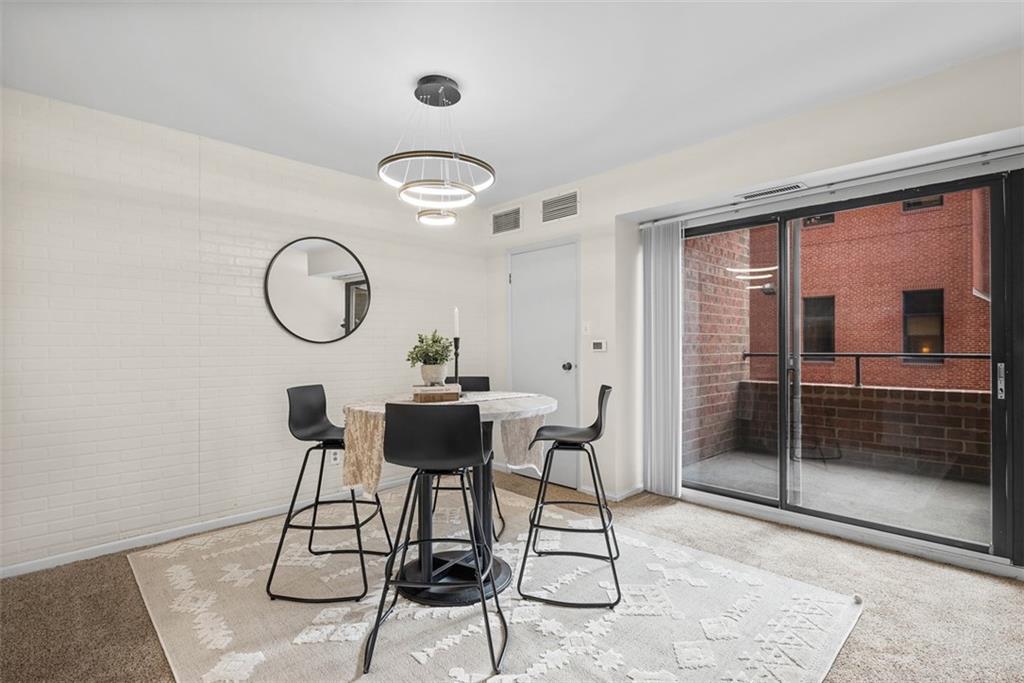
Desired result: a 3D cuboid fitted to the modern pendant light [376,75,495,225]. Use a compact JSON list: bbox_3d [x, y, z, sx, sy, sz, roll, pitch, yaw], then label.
[{"bbox_3d":[-0.386,-0.972,2.507,0.594,0.698,0.594,0,0,0],"label":"modern pendant light"}]

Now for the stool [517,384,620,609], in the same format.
[{"bbox_3d":[0.311,0.726,2.486,0.480,0.988,0.535,0,0,9],"label":"stool"}]

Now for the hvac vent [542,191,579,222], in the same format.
[{"bbox_3d":[0.398,-1.129,4.071,0.404,0.209,0.030,0,0,44],"label":"hvac vent"}]

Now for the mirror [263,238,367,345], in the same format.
[{"bbox_3d":[-1.427,-0.382,3.591,0.781,0.781,0.027,0,0,-43],"label":"mirror"}]

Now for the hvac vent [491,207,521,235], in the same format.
[{"bbox_3d":[-0.052,-1.151,4.618,0.022,0.207,0.409,0,0,-43],"label":"hvac vent"}]

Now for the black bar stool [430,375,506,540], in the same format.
[{"bbox_3d":[-0.322,0.728,3.193,0.535,0.988,0.480,0,0,2],"label":"black bar stool"}]

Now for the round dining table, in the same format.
[{"bbox_3d":[-0.293,0.762,2.525,1.061,0.915,1.061,0,0,0],"label":"round dining table"}]

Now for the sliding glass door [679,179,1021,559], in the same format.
[{"bbox_3d":[1.929,0.126,3.225,1.919,2.020,0.101,0,0,44],"label":"sliding glass door"}]

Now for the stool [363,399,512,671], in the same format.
[{"bbox_3d":[-0.296,0.726,1.981,0.555,0.988,0.482,0,0,0],"label":"stool"}]

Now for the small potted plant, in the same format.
[{"bbox_3d":[-0.435,0.084,2.574,0.250,0.299,0.244,0,0,0],"label":"small potted plant"}]

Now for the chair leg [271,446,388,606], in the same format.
[{"bbox_3d":[-0.920,0.866,2.519,0.480,0.707,0.535,0,0,1],"label":"chair leg"}]

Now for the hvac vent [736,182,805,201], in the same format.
[{"bbox_3d":[1.703,-0.965,3.180,0.404,0.035,0.141,0,0,44],"label":"hvac vent"}]

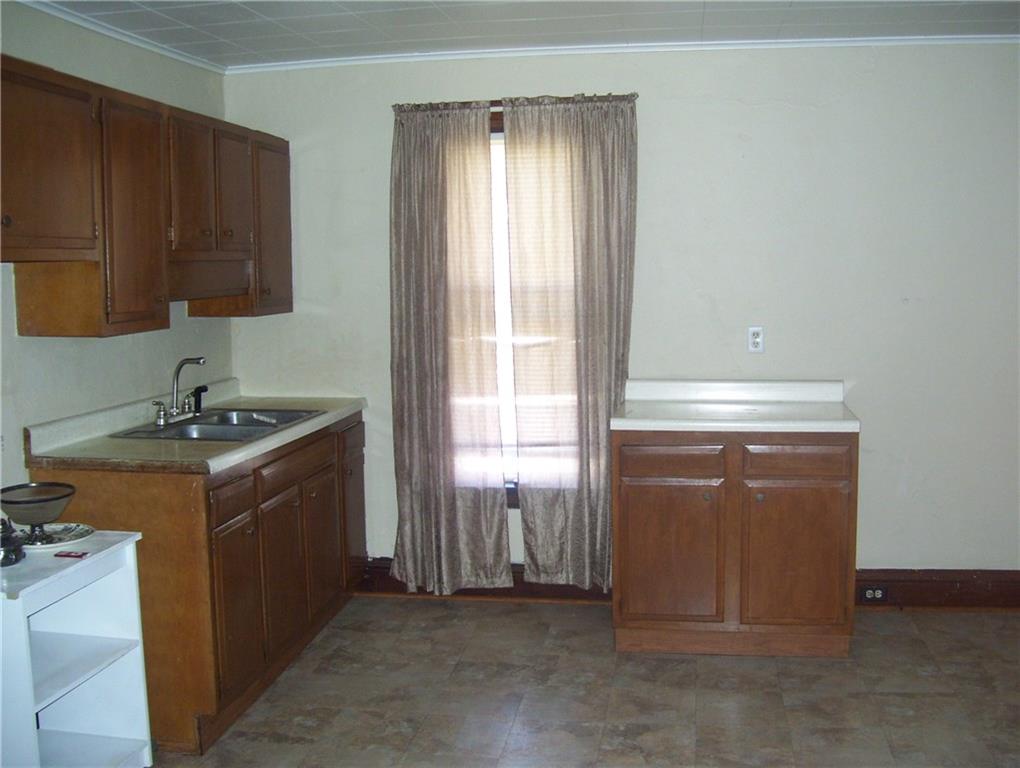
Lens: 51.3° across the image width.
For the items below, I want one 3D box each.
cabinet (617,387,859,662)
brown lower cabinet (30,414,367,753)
[{"bbox_3d":[0.894,0.523,4.281,0.908,1.018,0.613,0,6,11],"label":"cabinet"},{"bbox_3d":[-1.100,0.639,4.163,0.616,0.889,1.688,0,6,8],"label":"brown lower cabinet"}]

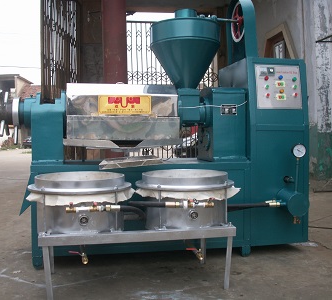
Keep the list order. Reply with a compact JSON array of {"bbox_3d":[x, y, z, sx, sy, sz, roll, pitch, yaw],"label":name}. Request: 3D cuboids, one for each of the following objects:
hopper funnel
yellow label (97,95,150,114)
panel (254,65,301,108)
[{"bbox_3d":[0.168,-0.795,3.379,0.539,0.623,0.539,-1,2,-15],"label":"hopper funnel"},{"bbox_3d":[-0.292,-0.325,3.109,0.387,0.134,0.010,-1,2,-15],"label":"yellow label"},{"bbox_3d":[0.881,-0.486,3.329,0.383,0.342,0.030,-1,-2,-15],"label":"panel"}]

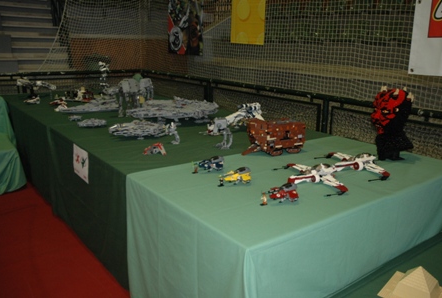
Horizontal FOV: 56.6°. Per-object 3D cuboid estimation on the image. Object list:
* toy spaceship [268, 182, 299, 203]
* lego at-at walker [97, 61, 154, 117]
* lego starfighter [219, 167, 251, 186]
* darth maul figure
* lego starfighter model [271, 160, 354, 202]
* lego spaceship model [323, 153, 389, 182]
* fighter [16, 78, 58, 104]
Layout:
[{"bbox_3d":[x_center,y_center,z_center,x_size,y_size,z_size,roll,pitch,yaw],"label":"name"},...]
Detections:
[{"bbox_3d":[0.289,0.199,1.917,0.150,0.068,0.120,-1,14,-7],"label":"toy spaceship"},{"bbox_3d":[-0.976,-0.500,3.993,0.375,0.360,0.160,2,14,3],"label":"lego at-at walker"},{"bbox_3d":[0.085,0.135,2.155,0.150,0.068,0.120,-1,14,-7],"label":"lego starfighter"},{"bbox_3d":[1.082,-0.164,2.629,0.270,0.455,0.240,-2,14,-12],"label":"darth maul figure"},{"bbox_3d":[0.487,0.143,2.082,0.330,0.104,0.430,-6,16,-25],"label":"lego starfighter model"},{"bbox_3d":[0.758,0.089,2.314,0.330,0.104,0.430,-5,15,-24],"label":"lego spaceship model"},{"bbox_3d":[-2.341,-0.787,5.227,0.520,0.260,0.350,-6,16,-27],"label":"fighter"}]

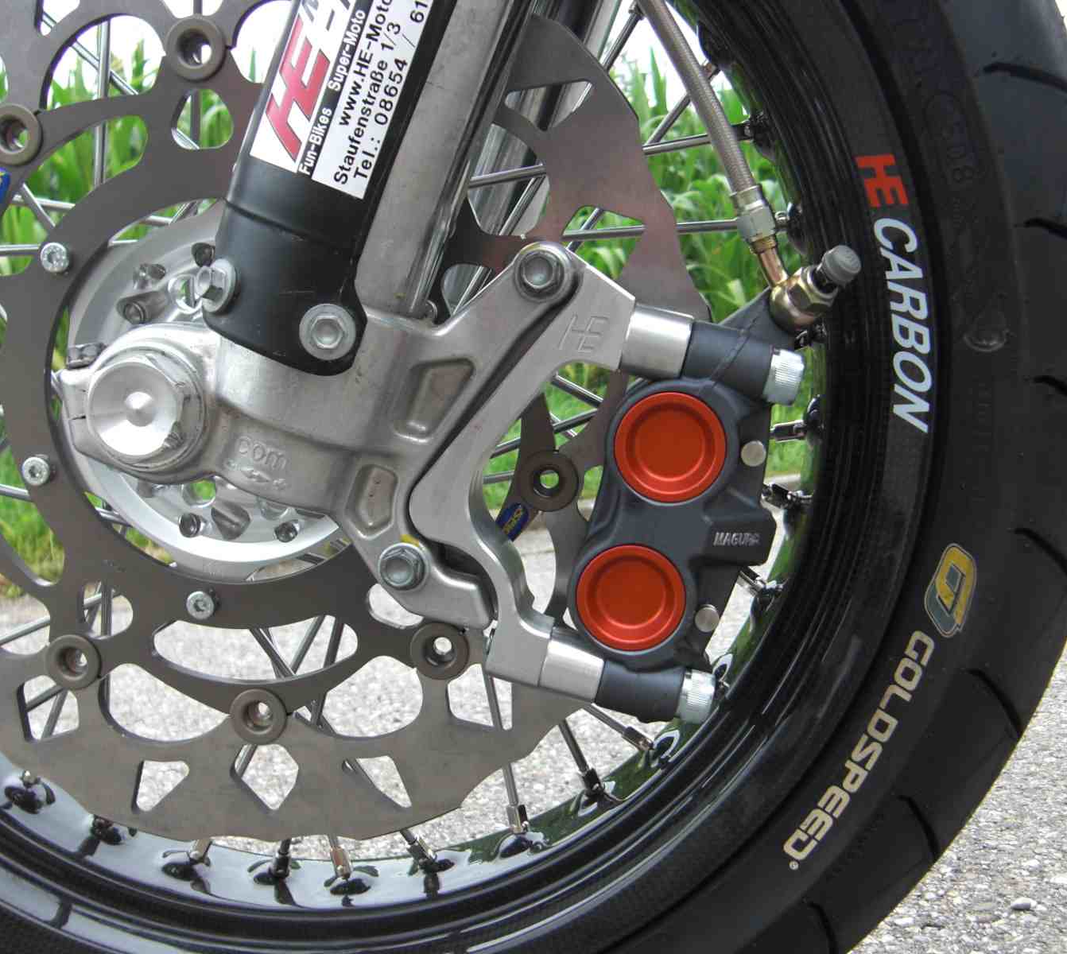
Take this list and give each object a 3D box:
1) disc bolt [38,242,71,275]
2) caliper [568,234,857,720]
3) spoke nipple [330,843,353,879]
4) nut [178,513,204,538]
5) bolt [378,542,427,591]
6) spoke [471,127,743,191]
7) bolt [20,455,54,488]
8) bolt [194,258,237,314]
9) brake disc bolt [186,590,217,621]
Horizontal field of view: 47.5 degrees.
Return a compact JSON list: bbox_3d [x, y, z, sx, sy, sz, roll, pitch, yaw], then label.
[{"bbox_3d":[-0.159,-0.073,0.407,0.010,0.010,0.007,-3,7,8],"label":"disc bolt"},{"bbox_3d":[0.053,0.001,0.384,0.052,0.158,0.064,18,9,5],"label":"caliper"},{"bbox_3d":[-0.079,0.156,0.492,0.006,0.018,0.006,-12,16,9],"label":"spoke nipple"},{"bbox_3d":[-0.123,0.017,0.439,0.009,0.009,0.009,-3,7,8],"label":"nut"},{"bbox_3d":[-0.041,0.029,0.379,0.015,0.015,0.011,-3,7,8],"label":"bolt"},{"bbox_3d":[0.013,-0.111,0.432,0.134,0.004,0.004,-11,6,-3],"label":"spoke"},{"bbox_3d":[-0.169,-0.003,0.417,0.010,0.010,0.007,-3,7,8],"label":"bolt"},{"bbox_3d":[-0.092,-0.056,0.353,0.015,0.015,0.010,3,-5,44],"label":"bolt"},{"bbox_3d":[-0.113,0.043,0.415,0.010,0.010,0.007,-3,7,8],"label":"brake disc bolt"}]

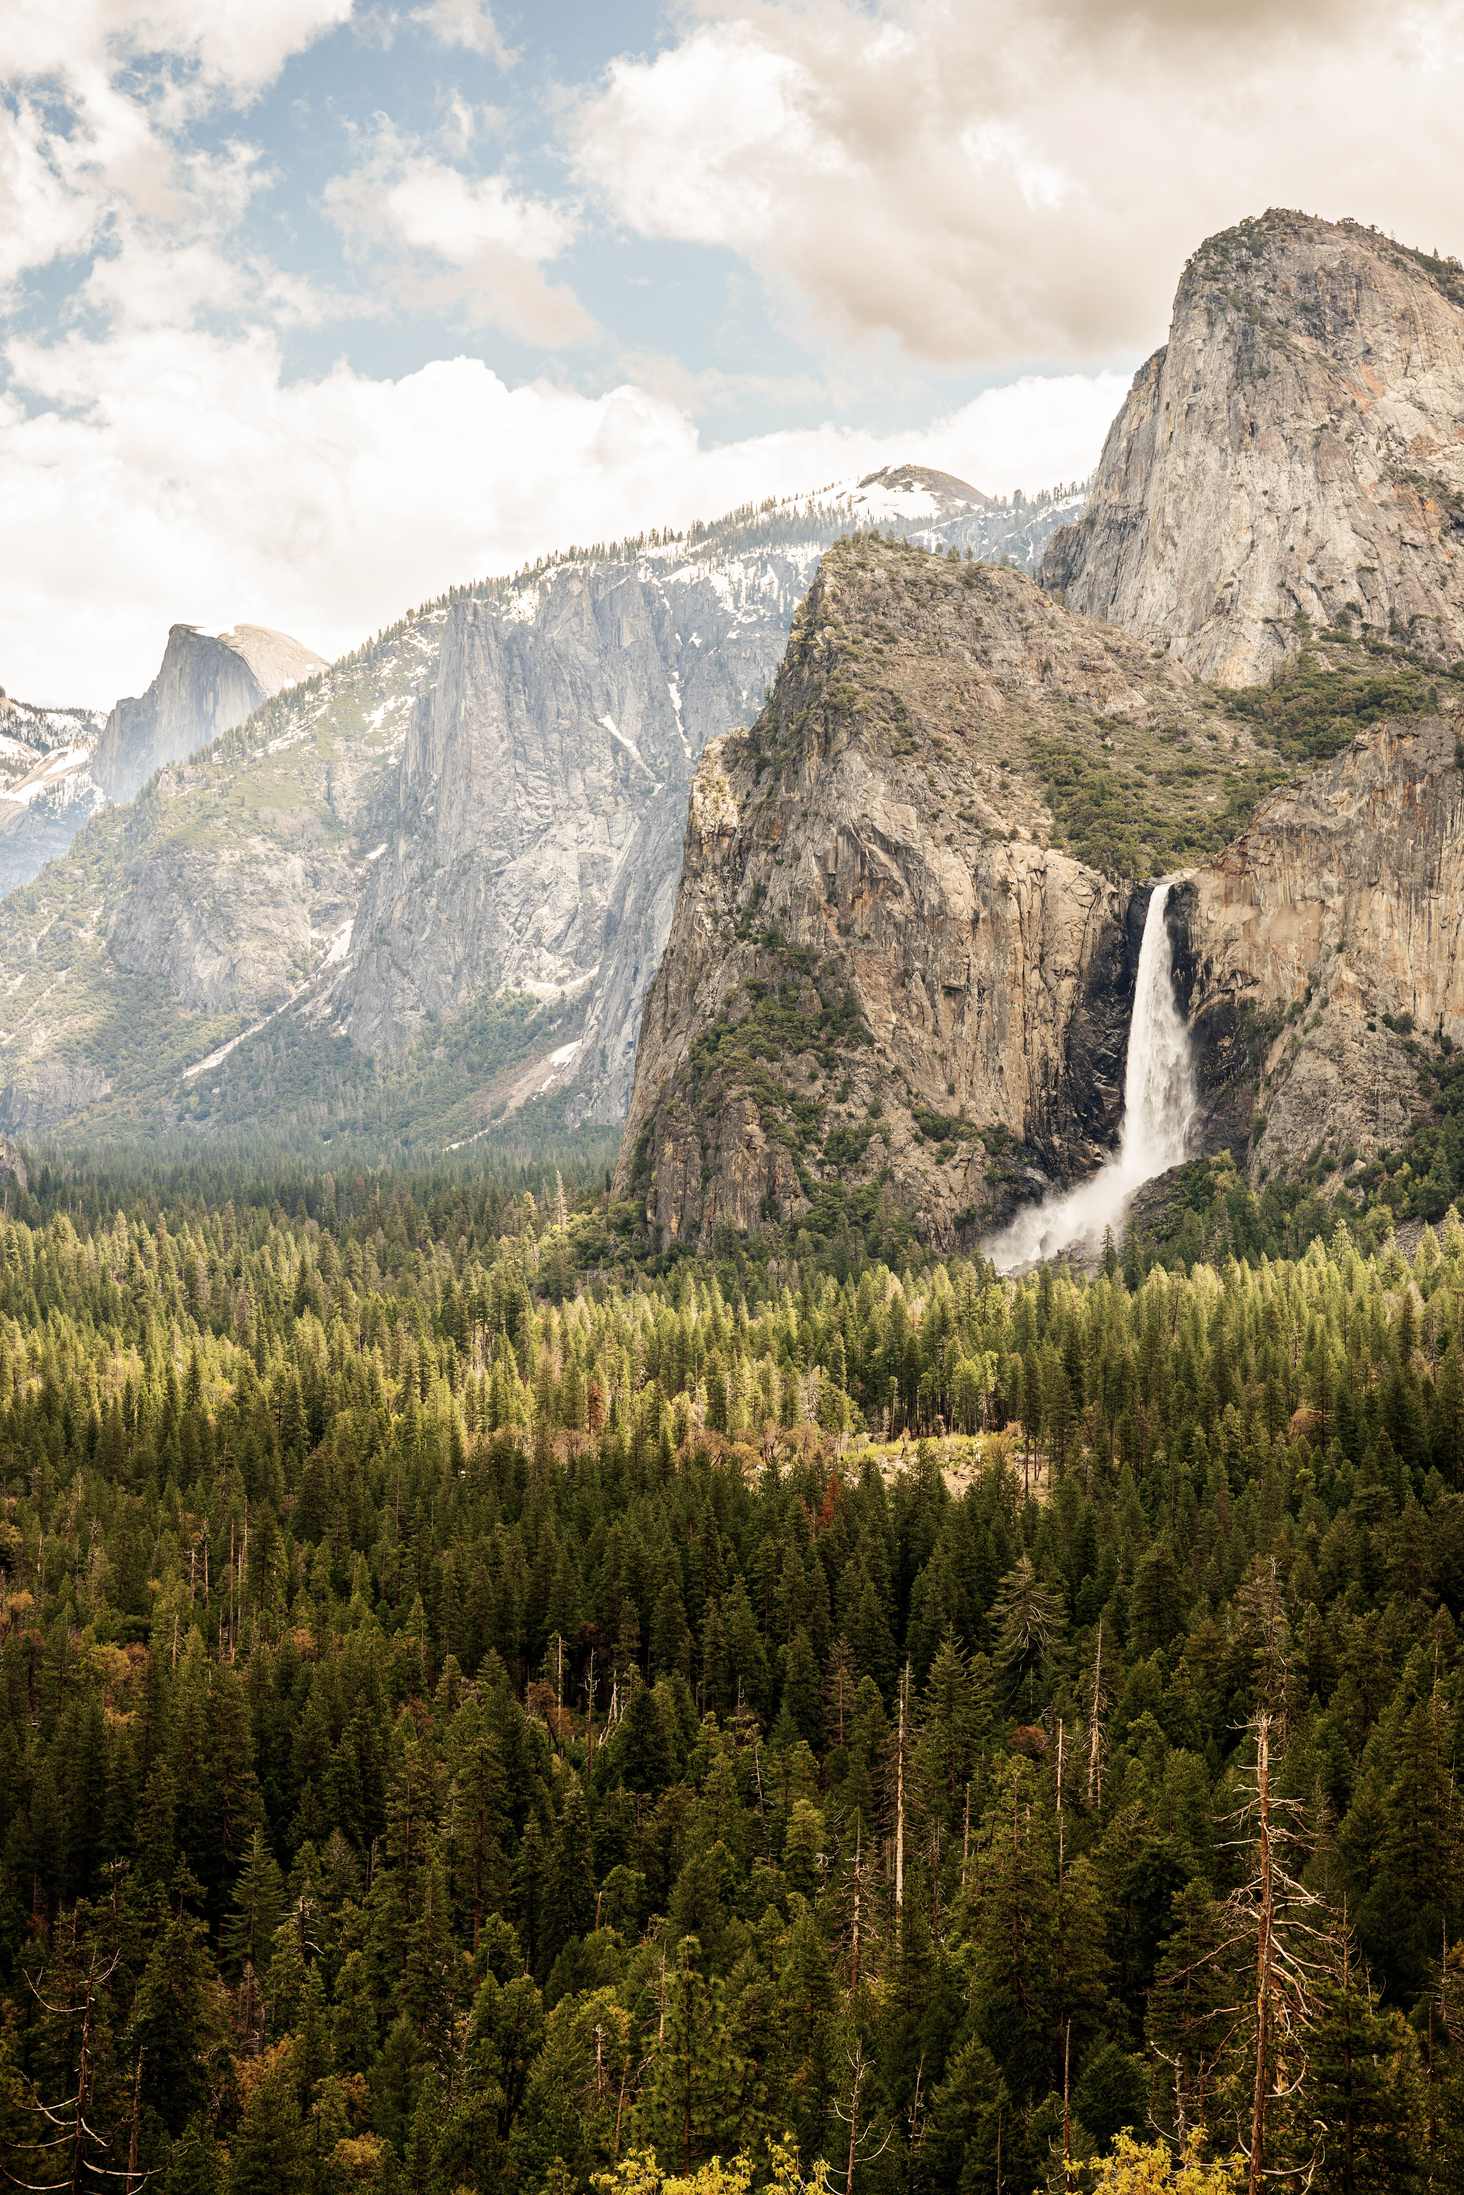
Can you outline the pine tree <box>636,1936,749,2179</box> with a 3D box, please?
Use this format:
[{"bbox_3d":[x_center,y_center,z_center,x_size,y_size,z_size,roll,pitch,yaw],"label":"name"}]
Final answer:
[{"bbox_3d":[-1.540,37.550,178.000,4.800,9.900,4.800,0,0,0],"label":"pine tree"}]

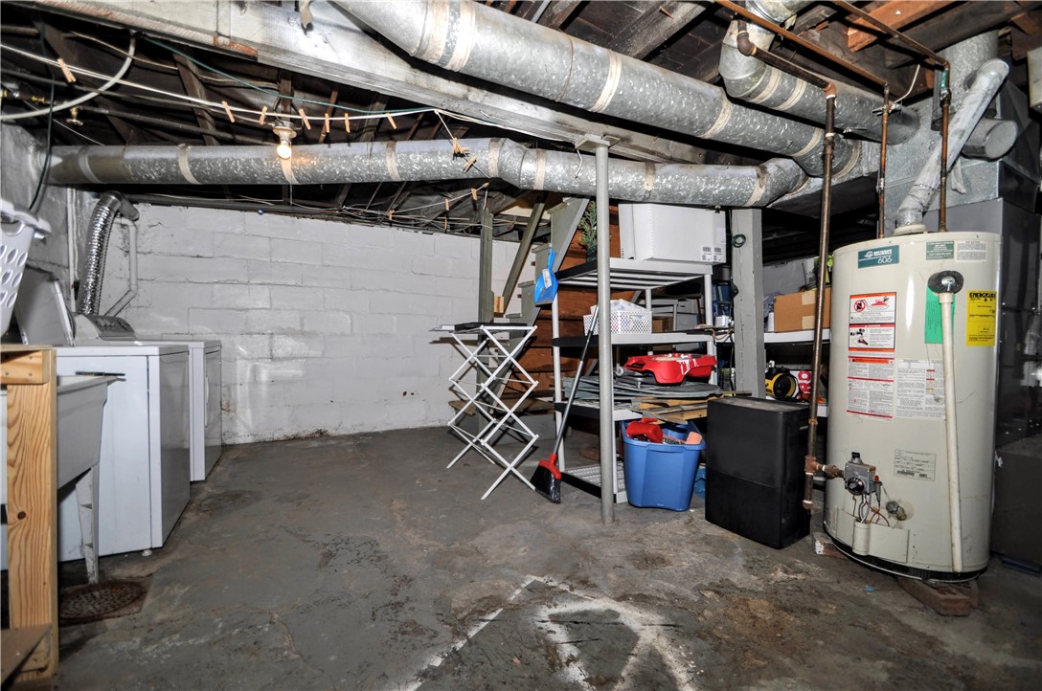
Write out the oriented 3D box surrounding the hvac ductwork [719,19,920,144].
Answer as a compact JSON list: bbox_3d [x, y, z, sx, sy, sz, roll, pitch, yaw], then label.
[{"bbox_3d":[1.345,-1.148,1.919,1.060,0.310,0.170,-1,0,-19],"label":"hvac ductwork"}]

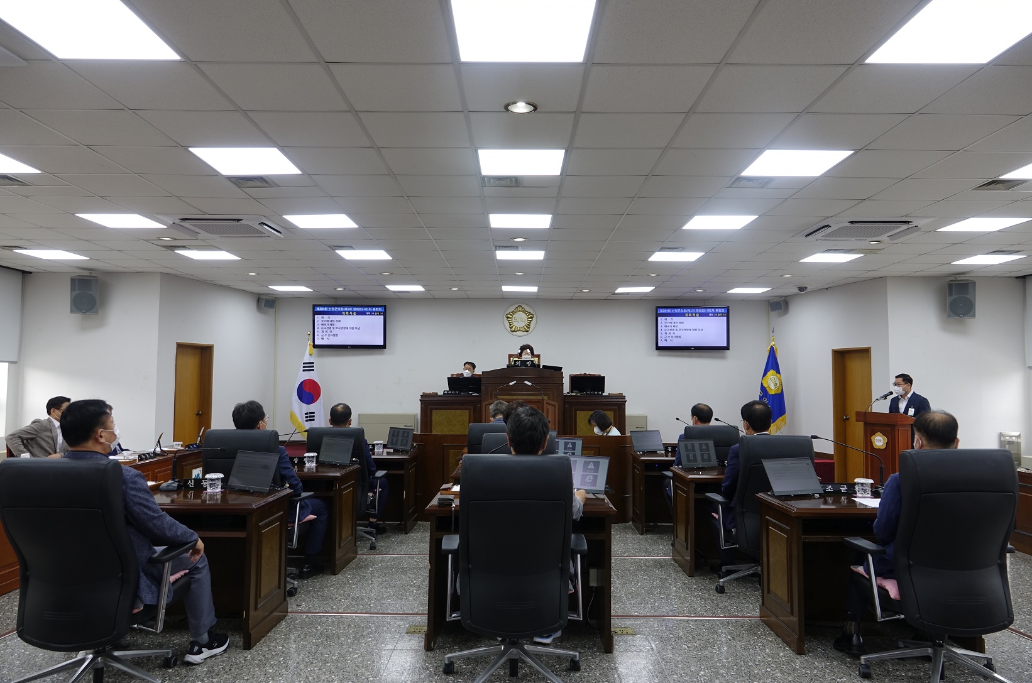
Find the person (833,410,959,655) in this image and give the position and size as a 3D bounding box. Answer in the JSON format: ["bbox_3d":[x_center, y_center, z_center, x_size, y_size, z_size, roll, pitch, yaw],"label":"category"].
[{"bbox_3d":[2.036,0.960,3.387,0.620,1.270,0.680,1,-3,-6],"label":"person"}]

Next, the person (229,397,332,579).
[{"bbox_3d":[-1.761,1.042,4.821,0.580,1.320,0.800,-1,-4,16],"label":"person"}]

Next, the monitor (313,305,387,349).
[{"bbox_3d":[-3.030,-0.263,12.544,1.340,0.800,0.080,0,0,0],"label":"monitor"}]

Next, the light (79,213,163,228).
[{"bbox_3d":[-3.786,-1.168,6.641,0.595,0.060,0.595,0,-3,0],"label":"light"}]

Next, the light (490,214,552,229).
[{"bbox_3d":[0.044,-1.150,6.548,0.595,0.060,0.595,0,-3,0],"label":"light"}]

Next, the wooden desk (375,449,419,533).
[{"bbox_3d":[-1.563,1.556,7.119,1.020,0.750,0.590,0,-3,0],"label":"wooden desk"}]

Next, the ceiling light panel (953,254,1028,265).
[{"bbox_3d":[5.721,-1.011,8.339,0.585,0.040,0.570,0,-3,0],"label":"ceiling light panel"}]

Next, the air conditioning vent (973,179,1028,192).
[{"bbox_3d":[3.728,-1.217,5.303,0.300,0.050,0.300,0,-3,0],"label":"air conditioning vent"}]

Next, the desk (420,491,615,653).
[{"bbox_3d":[0.028,1.290,3.931,1.020,0.738,0.545,0,-3,1],"label":"desk"}]

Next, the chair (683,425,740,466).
[{"bbox_3d":[1.736,1.357,6.559,0.690,1.120,0.690,1,-3,-7],"label":"chair"}]

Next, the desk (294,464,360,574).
[{"bbox_3d":[-1.783,1.345,5.292,1.030,0.750,0.570,0,-3,2],"label":"desk"}]

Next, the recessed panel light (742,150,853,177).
[{"bbox_3d":[1.924,-1.235,4.754,0.595,0.060,0.595,0,-3,0],"label":"recessed panel light"}]

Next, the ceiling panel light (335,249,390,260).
[{"bbox_3d":[-1.844,-1.063,8.374,0.600,0.050,0.600,0,-3,0],"label":"ceiling panel light"}]

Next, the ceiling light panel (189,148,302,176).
[{"bbox_3d":[-1.847,-1.250,4.757,0.580,0.045,0.580,0,-3,0],"label":"ceiling light panel"}]

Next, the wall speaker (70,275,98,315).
[{"bbox_3d":[-5.913,-0.640,9.469,0.325,0.490,0.290,2,13,-25],"label":"wall speaker"}]

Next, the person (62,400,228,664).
[{"bbox_3d":[-1.945,0.945,3.384,0.640,1.340,0.800,0,-4,12],"label":"person"}]

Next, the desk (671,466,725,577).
[{"bbox_3d":[1.776,1.385,5.337,1.020,0.738,0.545,0,-3,-1],"label":"desk"}]

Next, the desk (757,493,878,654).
[{"bbox_3d":[1.986,1.302,3.932,1.020,0.738,0.545,0,-3,-1],"label":"desk"}]

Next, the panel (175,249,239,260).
[{"bbox_3d":[-3.748,-1.068,8.411,0.580,0.045,0.580,0,-3,0],"label":"panel"}]

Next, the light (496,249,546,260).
[{"bbox_3d":[0.054,-1.049,8.332,0.580,0.045,0.580,0,-3,0],"label":"light"}]

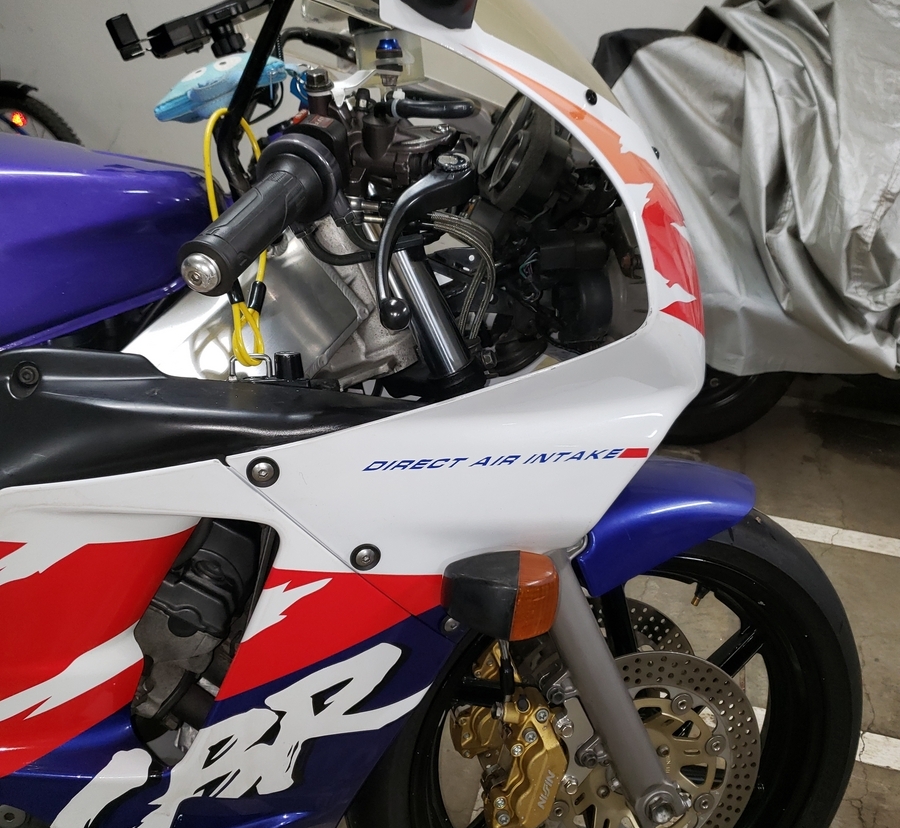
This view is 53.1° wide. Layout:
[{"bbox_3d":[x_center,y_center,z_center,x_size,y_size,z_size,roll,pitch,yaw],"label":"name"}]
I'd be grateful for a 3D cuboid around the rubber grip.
[{"bbox_3d":[-0.123,-0.120,0.564,0.048,0.048,0.123,2,38,19],"label":"rubber grip"}]

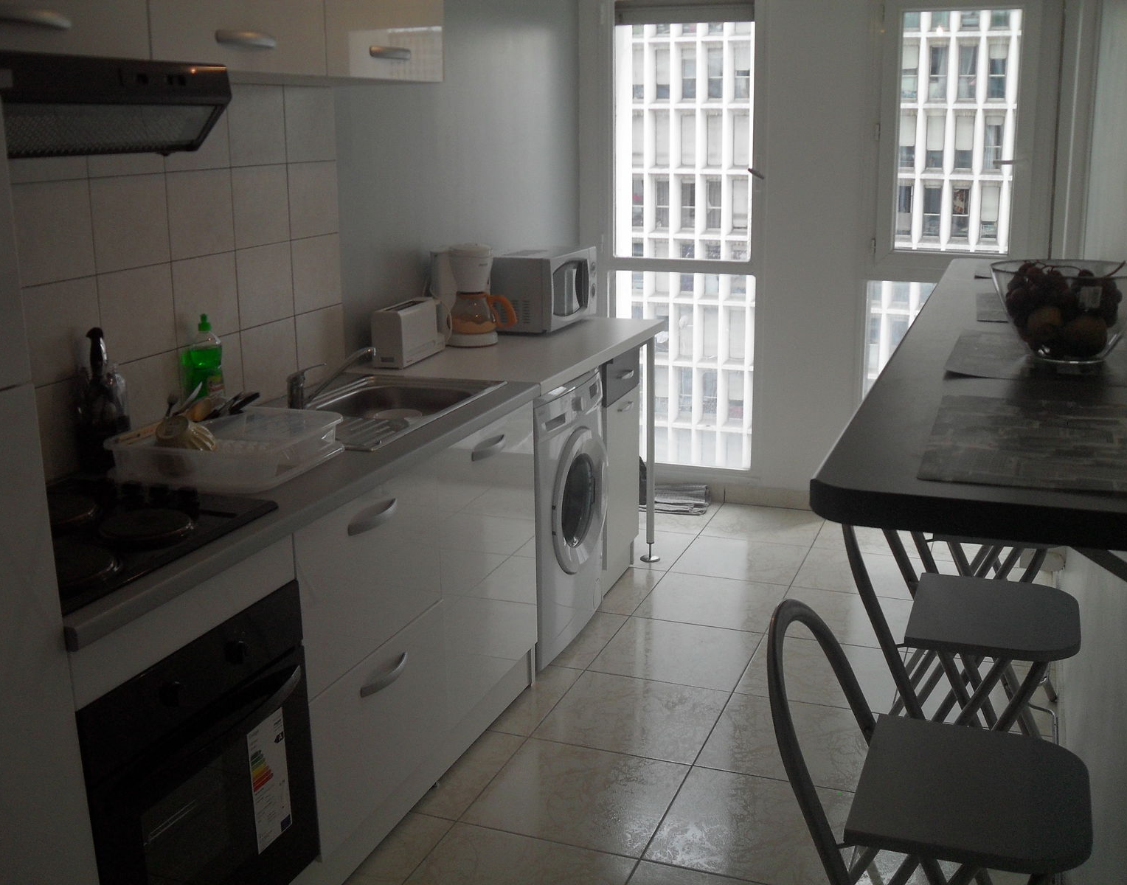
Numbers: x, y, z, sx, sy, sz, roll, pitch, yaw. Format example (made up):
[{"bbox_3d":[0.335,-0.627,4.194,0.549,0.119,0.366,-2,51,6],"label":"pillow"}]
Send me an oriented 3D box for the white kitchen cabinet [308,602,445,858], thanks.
[{"bbox_3d":[-0.643,0.603,2.770,0.560,0.366,0.600,5,15,20],"label":"white kitchen cabinet"}]

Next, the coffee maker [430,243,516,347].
[{"bbox_3d":[-0.308,-0.500,4.003,0.250,0.329,0.175,10,18,35],"label":"coffee maker"}]

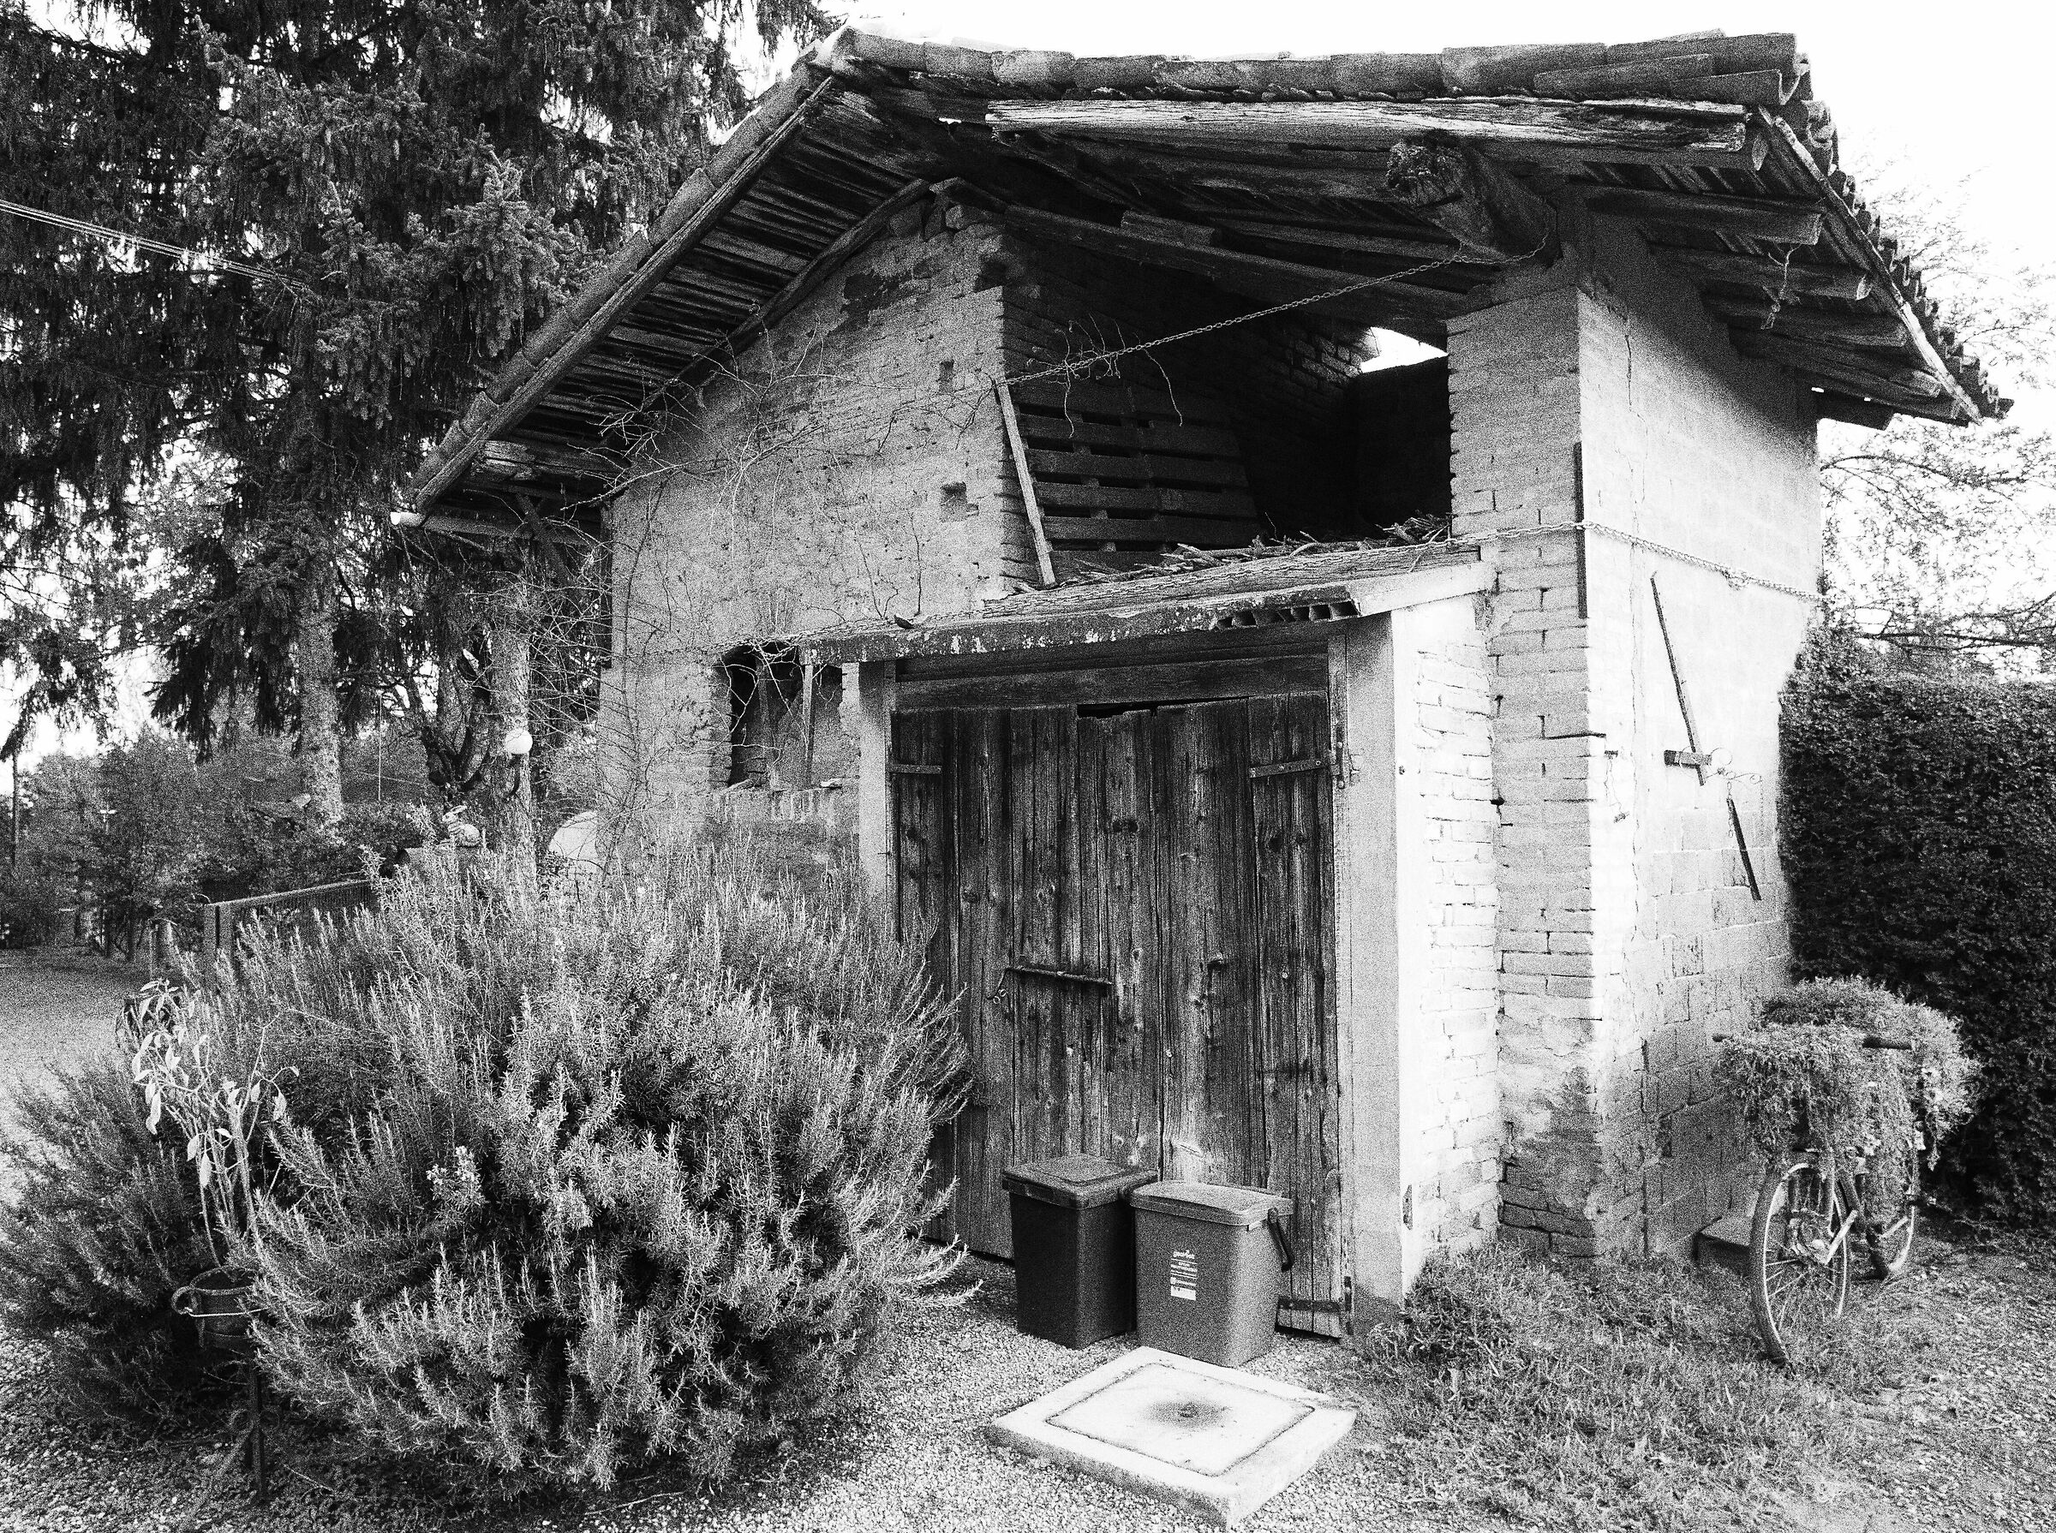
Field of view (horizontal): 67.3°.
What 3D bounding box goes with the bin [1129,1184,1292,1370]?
[{"bbox_3d":[0.549,1.487,4.562,0.410,0.435,0.290,-2,-3,44],"label":"bin"}]

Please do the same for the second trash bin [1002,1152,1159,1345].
[{"bbox_3d":[0.154,1.482,4.696,0.325,0.460,0.355,1,-2,-42],"label":"second trash bin"}]

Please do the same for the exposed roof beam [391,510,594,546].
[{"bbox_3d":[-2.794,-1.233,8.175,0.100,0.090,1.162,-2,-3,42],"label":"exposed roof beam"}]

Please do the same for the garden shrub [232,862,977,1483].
[{"bbox_3d":[-1.150,0.969,4.381,1.880,1.480,1.700,0,-2,-15],"label":"garden shrub"}]

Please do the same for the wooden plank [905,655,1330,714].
[{"bbox_3d":[0.209,-0.271,5.217,1.787,0.112,0.040,-1,-2,39],"label":"wooden plank"}]

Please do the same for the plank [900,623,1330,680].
[{"bbox_3d":[0.212,-0.375,5.231,1.797,0.100,0.040,0,-2,39],"label":"plank"}]

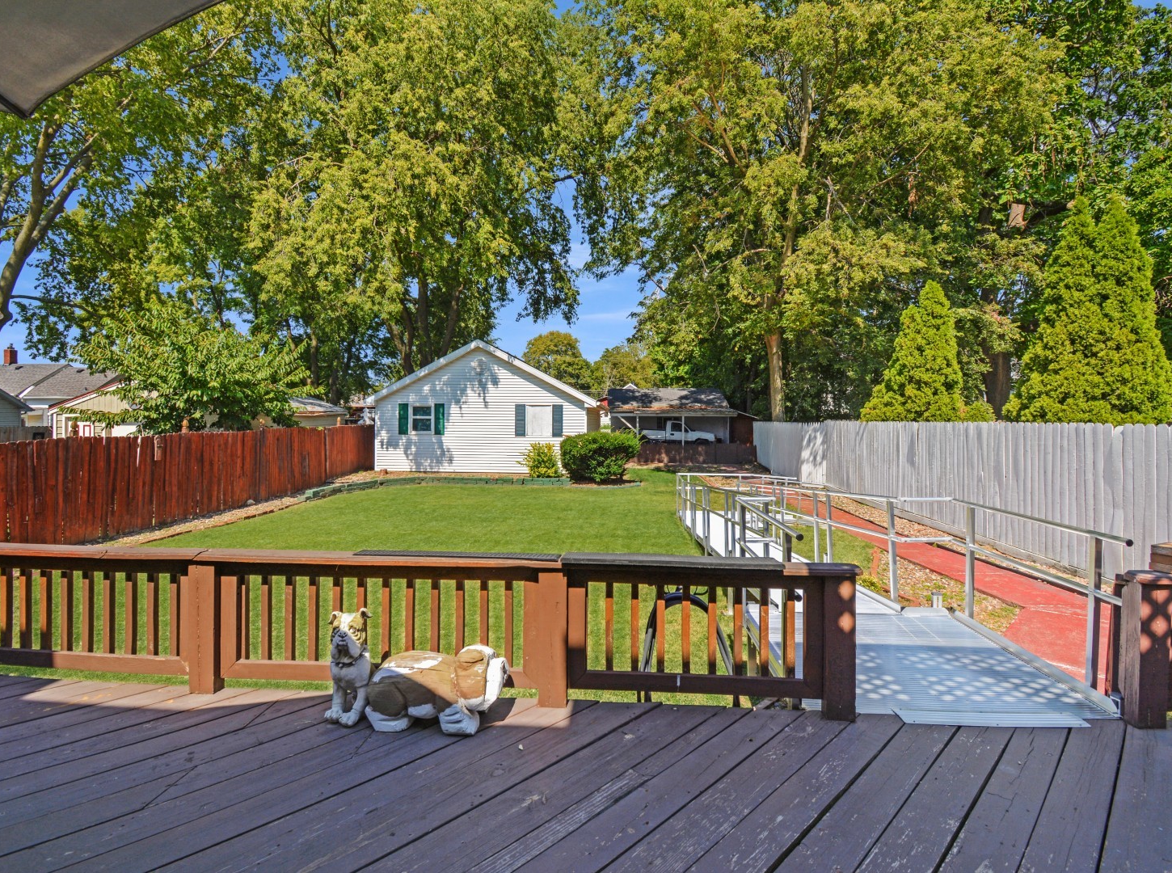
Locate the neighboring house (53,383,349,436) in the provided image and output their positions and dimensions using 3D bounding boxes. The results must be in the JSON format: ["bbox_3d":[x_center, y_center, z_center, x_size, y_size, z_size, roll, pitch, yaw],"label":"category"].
[{"bbox_3d":[-14.552,-0.452,21.592,6.900,3.600,6.700,0,2,4],"label":"neighboring house"}]

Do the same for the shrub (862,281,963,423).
[{"bbox_3d":[8.446,-1.207,14.174,2.500,5.600,2.500,0,2,4],"label":"shrub"}]

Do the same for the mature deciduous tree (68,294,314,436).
[{"bbox_3d":[-9.786,-1.023,13.883,5.000,5.150,5.000,0,2,4],"label":"mature deciduous tree"}]

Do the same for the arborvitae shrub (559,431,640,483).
[{"bbox_3d":[0.393,0.607,17.040,2.450,1.560,2.100,0,2,4],"label":"arborvitae shrub"}]

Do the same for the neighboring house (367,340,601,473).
[{"bbox_3d":[-3.318,-1.185,23.648,7.950,4.600,10.200,0,2,4],"label":"neighboring house"}]

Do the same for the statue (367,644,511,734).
[{"bbox_3d":[-0.735,1.236,2.780,0.670,0.375,0.300,0,2,4],"label":"statue"}]

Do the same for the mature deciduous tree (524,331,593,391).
[{"bbox_3d":[-3.082,-5.592,57.878,8.000,11.300,8.000,0,2,4],"label":"mature deciduous tree"}]

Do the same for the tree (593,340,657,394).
[{"bbox_3d":[4.204,-5.106,57.893,8.500,10.400,8.500,0,2,4],"label":"tree"}]

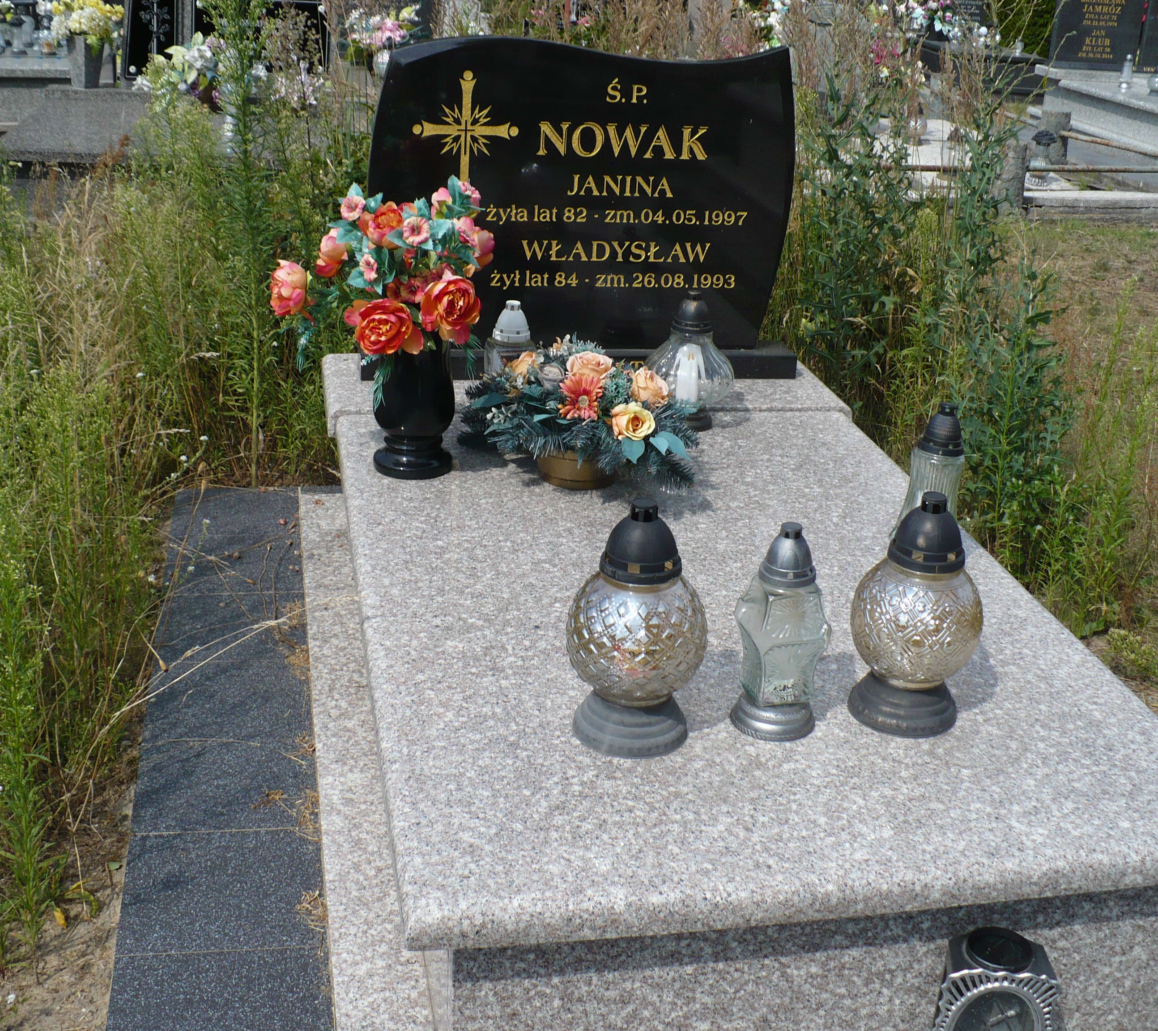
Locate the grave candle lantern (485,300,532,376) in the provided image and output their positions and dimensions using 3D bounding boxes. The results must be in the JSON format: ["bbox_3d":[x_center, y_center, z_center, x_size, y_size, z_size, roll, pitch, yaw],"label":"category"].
[{"bbox_3d":[-0.140,-0.347,3.121,0.102,0.218,0.102,-5,26,-18],"label":"grave candle lantern"}]

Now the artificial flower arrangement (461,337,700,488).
[{"bbox_3d":[0.003,-0.185,2.769,0.427,0.211,0.322,-2,25,-12],"label":"artificial flower arrangement"}]

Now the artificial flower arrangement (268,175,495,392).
[{"bbox_3d":[-0.353,-0.419,2.633,0.405,0.355,0.322,-2,25,-12],"label":"artificial flower arrangement"}]

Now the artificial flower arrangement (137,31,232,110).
[{"bbox_3d":[-1.595,-1.794,5.923,0.360,0.290,0.290,-2,25,-12],"label":"artificial flower arrangement"}]

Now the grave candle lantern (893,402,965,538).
[{"bbox_3d":[0.614,-0.055,2.529,0.131,0.282,0.131,-2,25,-12],"label":"grave candle lantern"}]

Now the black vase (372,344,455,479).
[{"bbox_3d":[-0.309,-0.228,2.765,0.153,0.278,0.153,-2,25,-12],"label":"black vase"}]

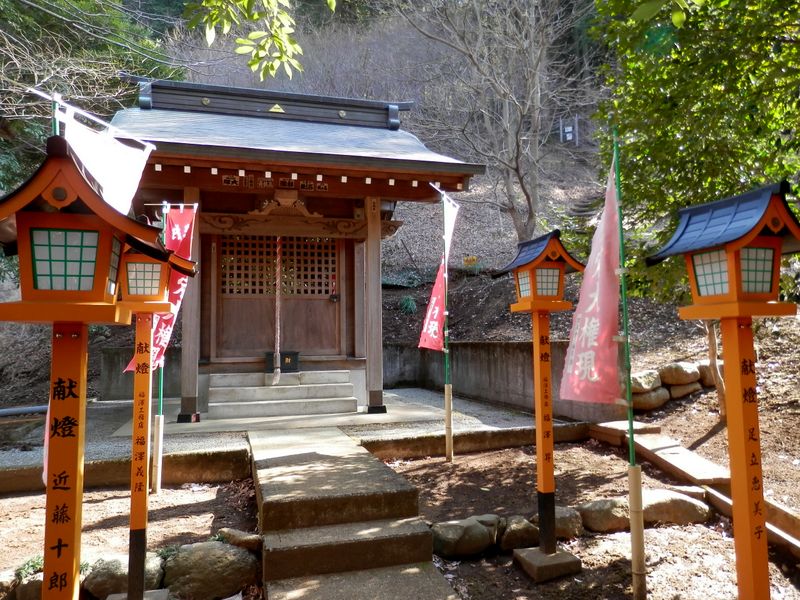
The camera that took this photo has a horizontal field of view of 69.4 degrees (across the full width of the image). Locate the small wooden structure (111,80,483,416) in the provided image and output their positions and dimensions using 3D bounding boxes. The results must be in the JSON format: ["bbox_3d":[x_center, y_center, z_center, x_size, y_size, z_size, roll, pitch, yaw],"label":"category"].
[{"bbox_3d":[-2.216,-1.185,10.634,5.750,6.200,5.800,0,-5,-16],"label":"small wooden structure"}]

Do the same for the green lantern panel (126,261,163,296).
[{"bbox_3d":[-1.411,-0.113,3.190,0.175,0.180,0.025,0,-5,-16],"label":"green lantern panel"}]

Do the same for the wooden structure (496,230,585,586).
[{"bbox_3d":[0.981,0.642,3.916,0.580,2.180,0.530,0,-5,-16],"label":"wooden structure"}]

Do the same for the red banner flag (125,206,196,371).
[{"bbox_3d":[-2.151,-0.103,5.200,0.580,1.480,0.200,0,-5,-12],"label":"red banner flag"}]

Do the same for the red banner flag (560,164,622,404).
[{"bbox_3d":[1.094,-0.088,3.300,0.400,1.400,0.160,-4,-6,37],"label":"red banner flag"}]

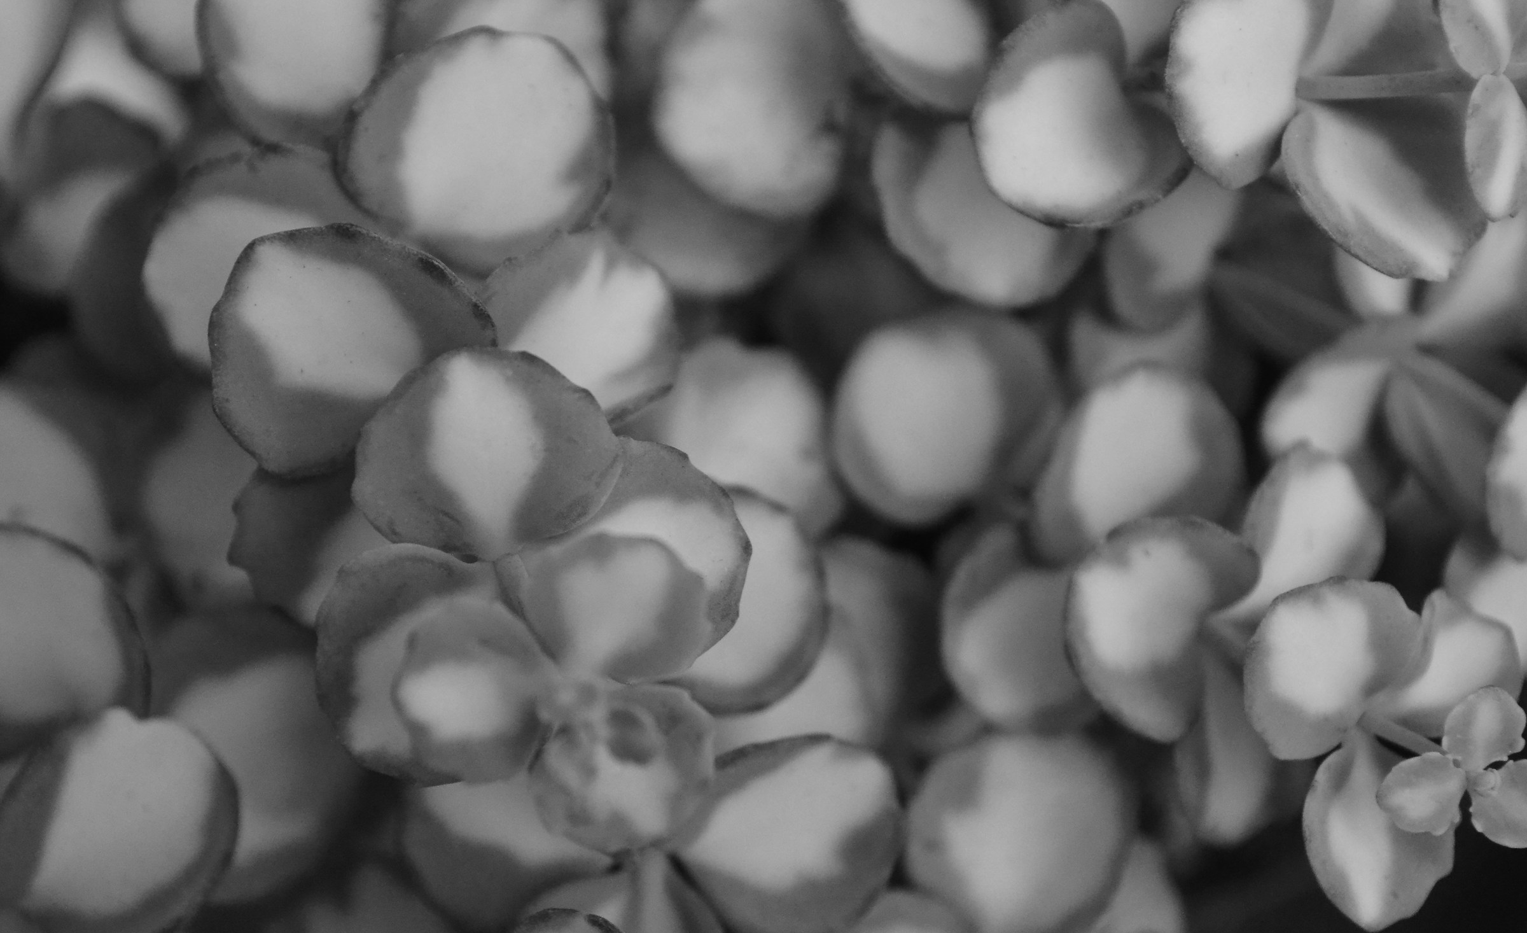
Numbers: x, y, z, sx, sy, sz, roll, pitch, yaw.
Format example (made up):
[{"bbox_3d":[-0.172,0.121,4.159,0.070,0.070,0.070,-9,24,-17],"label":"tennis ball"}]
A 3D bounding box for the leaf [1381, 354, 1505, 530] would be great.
[{"bbox_3d":[0.057,-0.002,0.292,0.011,0.005,0.017,-28,88,-21],"label":"leaf"}]

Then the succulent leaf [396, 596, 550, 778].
[{"bbox_3d":[-0.025,0.019,0.294,0.015,0.005,0.016,-2,90,11],"label":"succulent leaf"}]

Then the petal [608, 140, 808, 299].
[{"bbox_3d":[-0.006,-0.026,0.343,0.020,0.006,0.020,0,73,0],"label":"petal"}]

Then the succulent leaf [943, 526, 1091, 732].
[{"bbox_3d":[0.024,0.015,0.317,0.017,0.018,0.005,-18,0,18],"label":"succulent leaf"}]

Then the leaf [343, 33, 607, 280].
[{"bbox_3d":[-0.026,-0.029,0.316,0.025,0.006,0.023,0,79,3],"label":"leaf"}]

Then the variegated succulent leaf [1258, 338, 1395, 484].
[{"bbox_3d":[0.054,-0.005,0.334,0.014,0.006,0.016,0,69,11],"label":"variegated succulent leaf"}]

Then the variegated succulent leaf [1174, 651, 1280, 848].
[{"bbox_3d":[0.042,0.025,0.314,0.011,0.018,0.005,-16,19,-22],"label":"variegated succulent leaf"}]

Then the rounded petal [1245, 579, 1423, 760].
[{"bbox_3d":[0.045,0.016,0.272,0.015,0.015,0.005,-39,20,-11],"label":"rounded petal"}]

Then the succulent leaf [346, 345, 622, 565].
[{"bbox_3d":[-0.024,-0.001,0.300,0.023,0.006,0.019,-5,71,-2],"label":"succulent leaf"}]

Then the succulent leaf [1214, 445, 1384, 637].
[{"bbox_3d":[0.047,0.007,0.308,0.013,0.004,0.020,34,73,-10],"label":"succulent leaf"}]

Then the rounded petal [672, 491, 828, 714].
[{"bbox_3d":[-0.004,0.012,0.303,0.022,0.020,0.005,-14,6,-14],"label":"rounded petal"}]

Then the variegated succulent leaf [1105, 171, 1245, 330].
[{"bbox_3d":[0.037,-0.020,0.320,0.014,0.017,0.004,28,20,10],"label":"variegated succulent leaf"}]

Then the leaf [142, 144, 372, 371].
[{"bbox_3d":[-0.045,-0.019,0.313,0.021,0.006,0.021,32,86,15],"label":"leaf"}]

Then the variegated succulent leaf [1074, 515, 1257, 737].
[{"bbox_3d":[0.035,0.014,0.302,0.018,0.005,0.019,-9,85,17],"label":"variegated succulent leaf"}]

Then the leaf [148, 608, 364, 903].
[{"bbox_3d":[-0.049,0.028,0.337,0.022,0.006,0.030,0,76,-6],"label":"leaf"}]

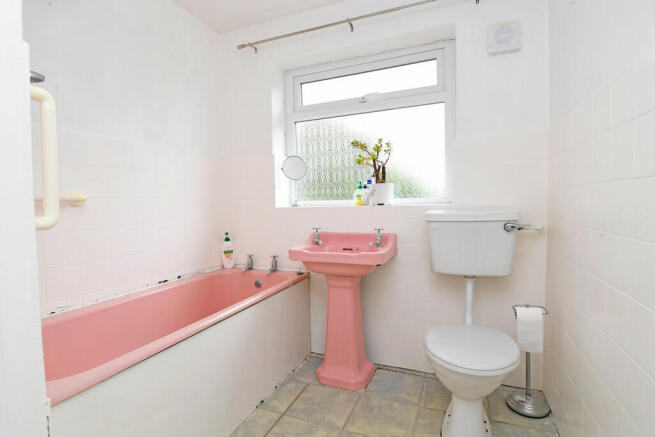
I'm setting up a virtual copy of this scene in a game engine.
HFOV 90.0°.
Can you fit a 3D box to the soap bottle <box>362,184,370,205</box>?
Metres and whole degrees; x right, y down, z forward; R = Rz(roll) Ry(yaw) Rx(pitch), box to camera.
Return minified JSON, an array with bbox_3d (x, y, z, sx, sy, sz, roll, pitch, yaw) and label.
[{"bbox_3d":[0.246,-0.157,2.082,0.056,0.140,0.046,-1,3,11],"label":"soap bottle"}]

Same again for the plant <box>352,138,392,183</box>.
[{"bbox_3d":[0.280,-0.356,2.046,0.255,0.280,0.200,0,3,22],"label":"plant"}]

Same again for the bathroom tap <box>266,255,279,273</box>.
[{"bbox_3d":[-0.366,0.308,2.154,0.060,0.105,0.115,0,3,22],"label":"bathroom tap"}]

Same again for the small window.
[{"bbox_3d":[0.243,-0.578,2.199,1.130,0.970,0.090,0,3,22],"label":"small window"}]

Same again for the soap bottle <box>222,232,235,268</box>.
[{"bbox_3d":[-0.708,0.229,2.335,0.098,0.257,0.060,-2,3,-22],"label":"soap bottle"}]

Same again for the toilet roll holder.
[{"bbox_3d":[0.955,0.658,1.559,0.183,0.495,0.180,0,3,22],"label":"toilet roll holder"}]

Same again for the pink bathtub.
[{"bbox_3d":[-0.778,0.651,1.534,0.755,0.510,1.680,0,3,22],"label":"pink bathtub"}]

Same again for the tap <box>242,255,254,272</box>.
[{"bbox_3d":[-0.543,0.307,2.230,0.060,0.105,0.115,0,3,22],"label":"tap"}]

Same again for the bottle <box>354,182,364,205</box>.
[{"bbox_3d":[0.201,-0.164,2.078,0.066,0.155,0.048,-1,3,11],"label":"bottle"}]

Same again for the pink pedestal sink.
[{"bbox_3d":[0.091,0.501,1.861,0.560,0.815,0.410,0,3,22],"label":"pink pedestal sink"}]

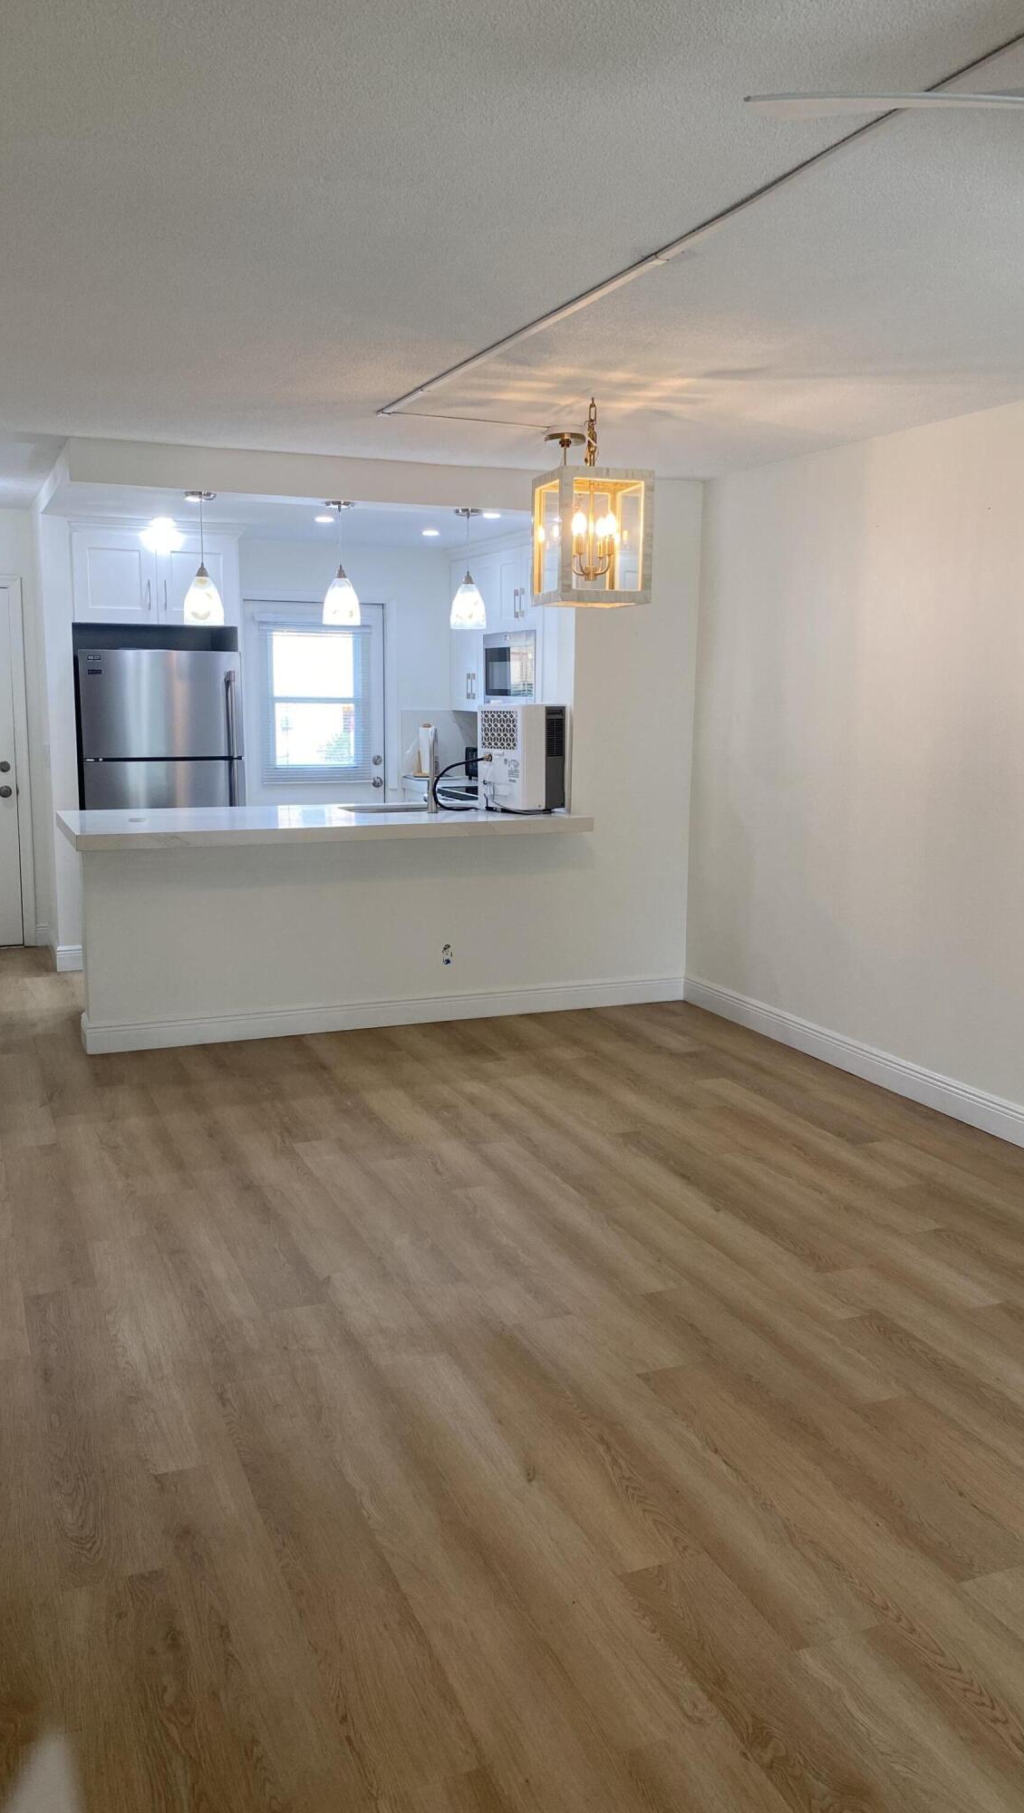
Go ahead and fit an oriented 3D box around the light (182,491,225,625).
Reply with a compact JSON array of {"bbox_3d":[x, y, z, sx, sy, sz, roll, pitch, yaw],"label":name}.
[{"bbox_3d":[-1.303,-1.460,5.735,0.165,0.532,0.165,-3,10,-23],"label":"light"}]

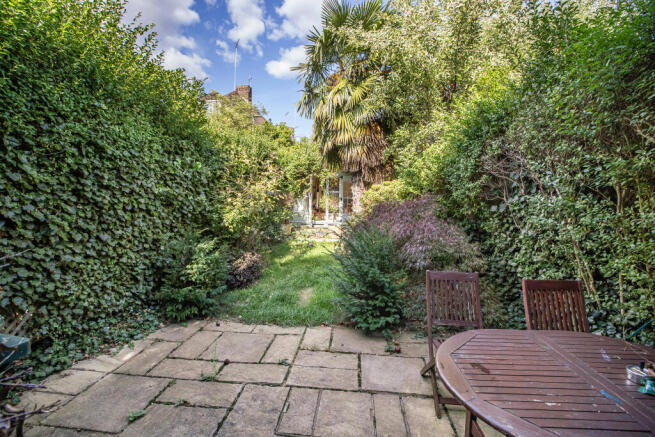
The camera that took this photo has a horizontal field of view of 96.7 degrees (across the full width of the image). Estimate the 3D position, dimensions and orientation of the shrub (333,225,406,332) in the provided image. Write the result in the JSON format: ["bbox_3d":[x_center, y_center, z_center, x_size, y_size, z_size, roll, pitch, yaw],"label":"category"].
[{"bbox_3d":[0.542,0.686,3.696,0.929,1.223,0.929,1,3,6],"label":"shrub"}]

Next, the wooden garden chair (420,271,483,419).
[{"bbox_3d":[1.016,0.919,2.217,0.450,0.915,0.533,1,3,9],"label":"wooden garden chair"}]

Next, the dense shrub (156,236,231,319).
[{"bbox_3d":[-1.860,0.740,4.000,0.930,1.060,0.930,1,3,6],"label":"dense shrub"}]

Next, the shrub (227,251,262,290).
[{"bbox_3d":[-1.503,0.909,5.273,0.640,0.590,0.640,1,3,6],"label":"shrub"}]

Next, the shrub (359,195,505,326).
[{"bbox_3d":[1.540,0.470,4.360,1.970,1.630,1.750,1,3,6],"label":"shrub"}]

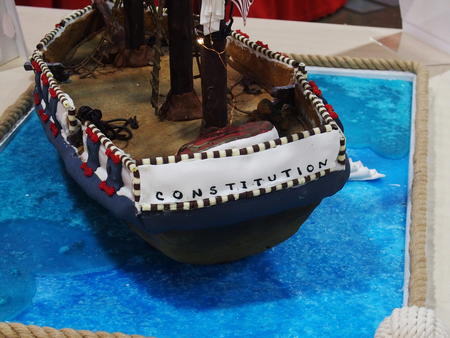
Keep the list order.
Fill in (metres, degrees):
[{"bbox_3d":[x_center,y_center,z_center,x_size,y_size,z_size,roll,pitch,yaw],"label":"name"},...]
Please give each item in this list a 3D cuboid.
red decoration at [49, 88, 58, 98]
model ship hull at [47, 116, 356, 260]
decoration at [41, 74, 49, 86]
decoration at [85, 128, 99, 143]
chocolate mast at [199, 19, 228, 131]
[{"bbox_3d":[-0.220,-0.097,1.267,0.008,0.009,0.013,-13,30,-22],"label":"red decoration"},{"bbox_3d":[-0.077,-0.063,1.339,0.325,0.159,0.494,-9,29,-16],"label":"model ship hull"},{"bbox_3d":[-0.238,-0.117,1.305,0.008,0.009,0.015,-13,30,-22],"label":"decoration"},{"bbox_3d":[-0.155,-0.039,1.155,0.009,0.011,0.016,-13,30,-22],"label":"decoration"},{"bbox_3d":[-0.014,-0.120,1.233,0.027,0.150,0.027,-9,29,-16],"label":"chocolate mast"}]

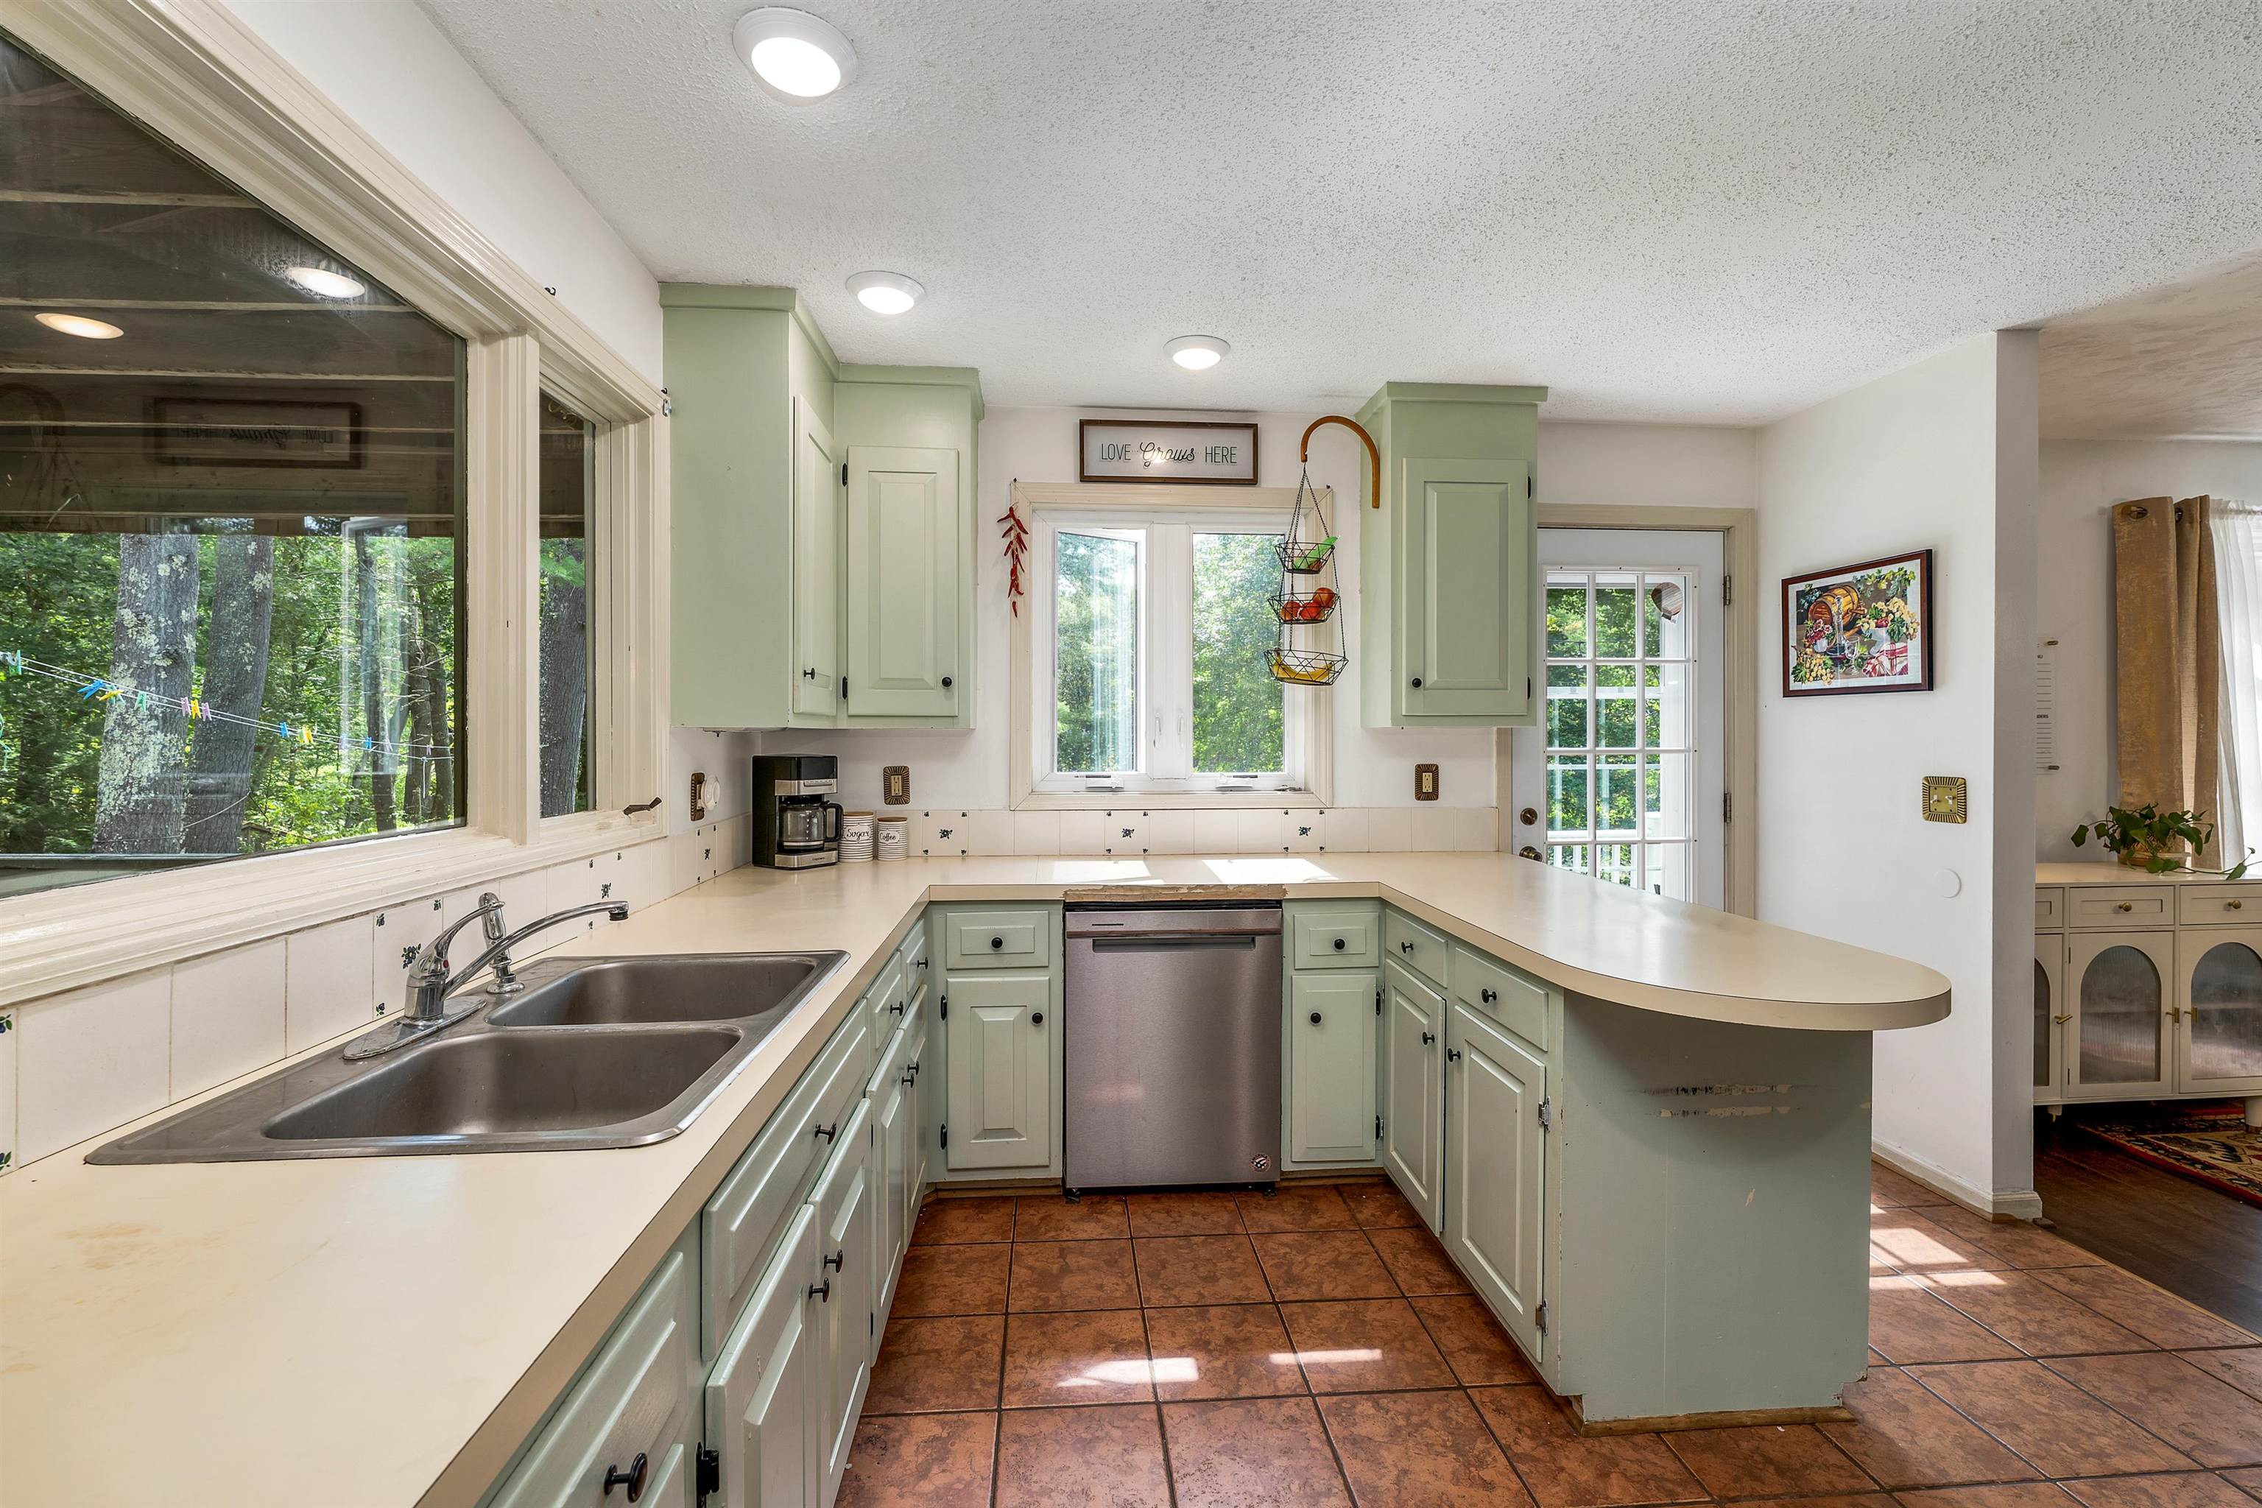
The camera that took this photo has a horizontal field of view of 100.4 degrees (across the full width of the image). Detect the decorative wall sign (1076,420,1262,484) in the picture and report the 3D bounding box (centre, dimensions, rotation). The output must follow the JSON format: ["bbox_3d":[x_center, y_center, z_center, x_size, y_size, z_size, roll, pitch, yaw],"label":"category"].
[{"bbox_3d":[0.132,-1.022,3.215,0.607,0.205,0.025,0,1,-4],"label":"decorative wall sign"}]

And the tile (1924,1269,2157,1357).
[{"bbox_3d":[2.054,1.281,2.158,0.303,0.010,0.303,0,1,-4],"label":"tile"}]

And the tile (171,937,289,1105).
[{"bbox_3d":[-1.082,0.313,1.131,0.008,0.154,0.153,0,1,-4],"label":"tile"}]

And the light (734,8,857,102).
[{"bbox_3d":[-0.551,-1.137,1.543,0.196,0.025,0.196,0,1,-4],"label":"light"}]

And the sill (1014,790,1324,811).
[{"bbox_3d":[0.143,0.159,3.279,1.110,0.072,0.080,0,1,-4],"label":"sill"}]

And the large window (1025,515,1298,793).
[{"bbox_3d":[0.138,-0.350,3.294,0.955,0.995,0.100,0,1,-4],"label":"large window"}]

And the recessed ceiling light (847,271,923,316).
[{"bbox_3d":[-0.611,-1.145,2.354,0.196,0.025,0.196,0,1,-4],"label":"recessed ceiling light"}]

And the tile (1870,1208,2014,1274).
[{"bbox_3d":[2.031,1.277,2.466,0.303,0.010,0.303,0,1,-4],"label":"tile"}]

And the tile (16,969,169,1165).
[{"bbox_3d":[-1.032,0.305,0.940,0.008,0.149,0.149,0,1,-4],"label":"tile"}]

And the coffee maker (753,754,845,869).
[{"bbox_3d":[-1.076,0.182,3.041,0.240,0.348,0.180,1,1,36],"label":"coffee maker"}]

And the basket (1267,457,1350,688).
[{"bbox_3d":[0.591,-0.597,3.115,0.281,0.760,0.281,0,1,-4],"label":"basket"}]

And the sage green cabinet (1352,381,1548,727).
[{"bbox_3d":[1.063,-0.634,3.175,0.530,1.087,0.335,0,1,-4],"label":"sage green cabinet"}]

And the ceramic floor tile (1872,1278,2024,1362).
[{"bbox_3d":[1.744,1.281,2.135,0.303,0.010,0.303,0,1,-4],"label":"ceramic floor tile"}]

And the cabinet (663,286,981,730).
[{"bbox_3d":[-0.810,-0.619,2.759,0.710,1.086,0.807,0,1,-4],"label":"cabinet"}]

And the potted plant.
[{"bbox_3d":[3.588,0.299,3.318,0.420,0.240,0.300,0,1,-4],"label":"potted plant"}]

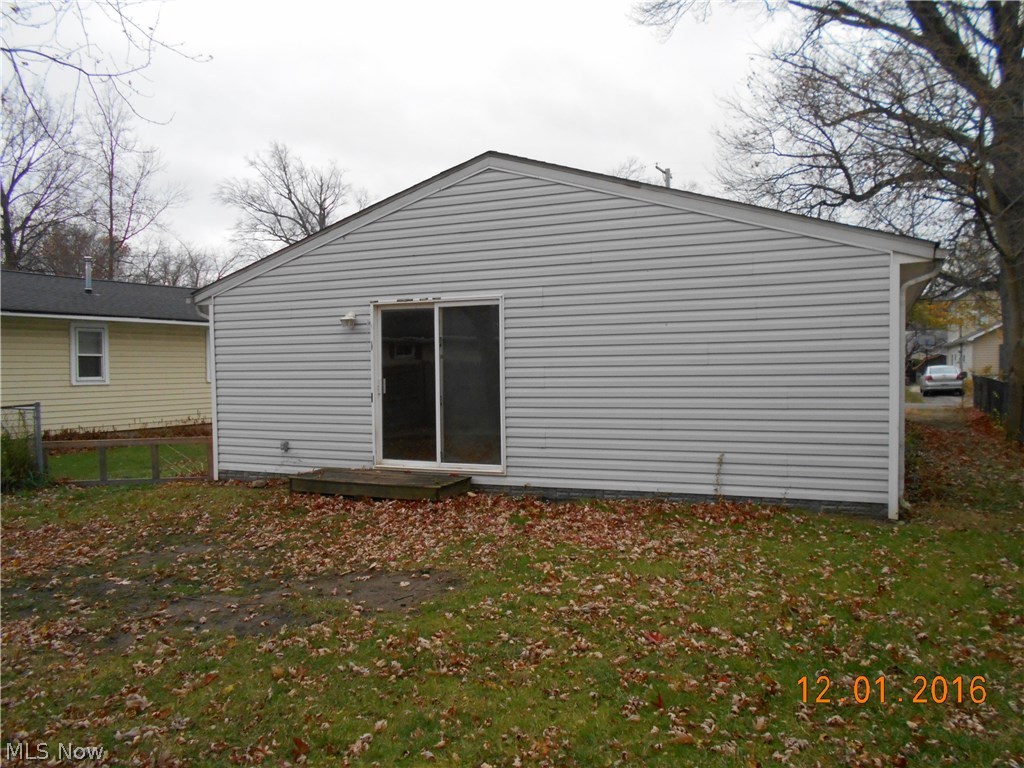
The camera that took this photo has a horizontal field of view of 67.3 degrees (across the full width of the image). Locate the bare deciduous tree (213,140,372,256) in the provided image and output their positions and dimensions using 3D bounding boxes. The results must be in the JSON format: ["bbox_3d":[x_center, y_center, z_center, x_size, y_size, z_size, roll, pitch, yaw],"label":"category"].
[{"bbox_3d":[-12.605,-6.618,45.200,9.400,15.030,9.200,-1,2,-15],"label":"bare deciduous tree"}]

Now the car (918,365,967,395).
[{"bbox_3d":[20.862,-0.244,37.322,1.820,1.450,4.800,0,2,27],"label":"car"}]

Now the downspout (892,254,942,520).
[{"bbox_3d":[3.863,0.042,7.369,0.420,2.509,0.150,0,2,23],"label":"downspout"}]

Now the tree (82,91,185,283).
[{"bbox_3d":[-20.096,-7.264,41.223,5.600,16.770,5.600,-2,2,-26],"label":"tree"}]

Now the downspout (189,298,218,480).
[{"bbox_3d":[-4.307,0.068,10.797,0.460,2.515,0.150,0,2,23],"label":"downspout"}]

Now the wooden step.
[{"bbox_3d":[-1.574,1.187,9.156,2.100,0.170,0.820,0,2,23],"label":"wooden step"}]

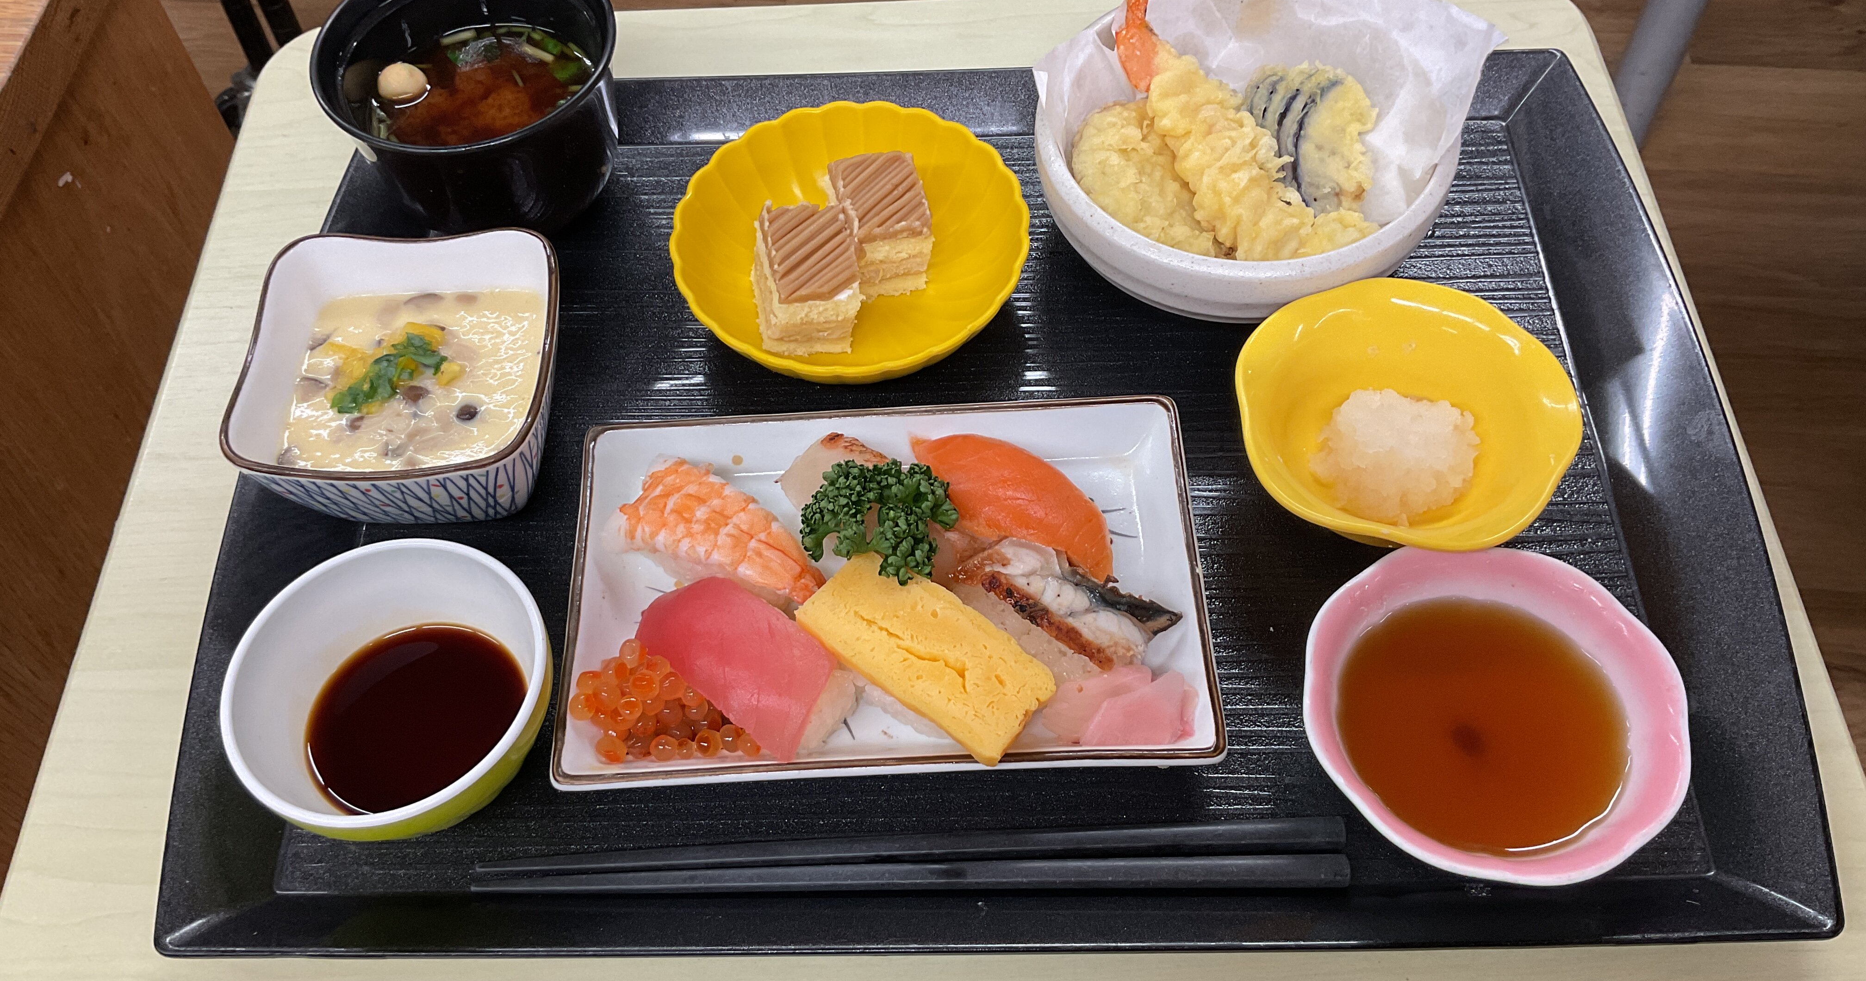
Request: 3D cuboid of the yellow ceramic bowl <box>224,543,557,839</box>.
[{"bbox_3d":[-0.140,0.058,0.419,0.083,0.041,0.083,-1,57,2],"label":"yellow ceramic bowl"}]

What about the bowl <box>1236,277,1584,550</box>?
[{"bbox_3d":[0.131,-0.013,0.450,0.093,0.041,0.092,-1,57,2],"label":"bowl"}]

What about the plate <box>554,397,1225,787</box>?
[{"bbox_3d":[-0.013,0.030,0.443,0.176,0.021,0.116,-3,57,1],"label":"plate"}]

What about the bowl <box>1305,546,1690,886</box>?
[{"bbox_3d":[0.139,0.063,0.403,0.093,0.038,0.092,-1,57,2],"label":"bowl"}]

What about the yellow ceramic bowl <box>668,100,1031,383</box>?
[{"bbox_3d":[-0.024,-0.072,0.499,0.110,0.037,0.110,-1,57,2],"label":"yellow ceramic bowl"}]

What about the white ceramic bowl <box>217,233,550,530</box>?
[{"bbox_3d":[-0.151,-0.026,0.467,0.090,0.053,0.090,-1,57,2],"label":"white ceramic bowl"}]

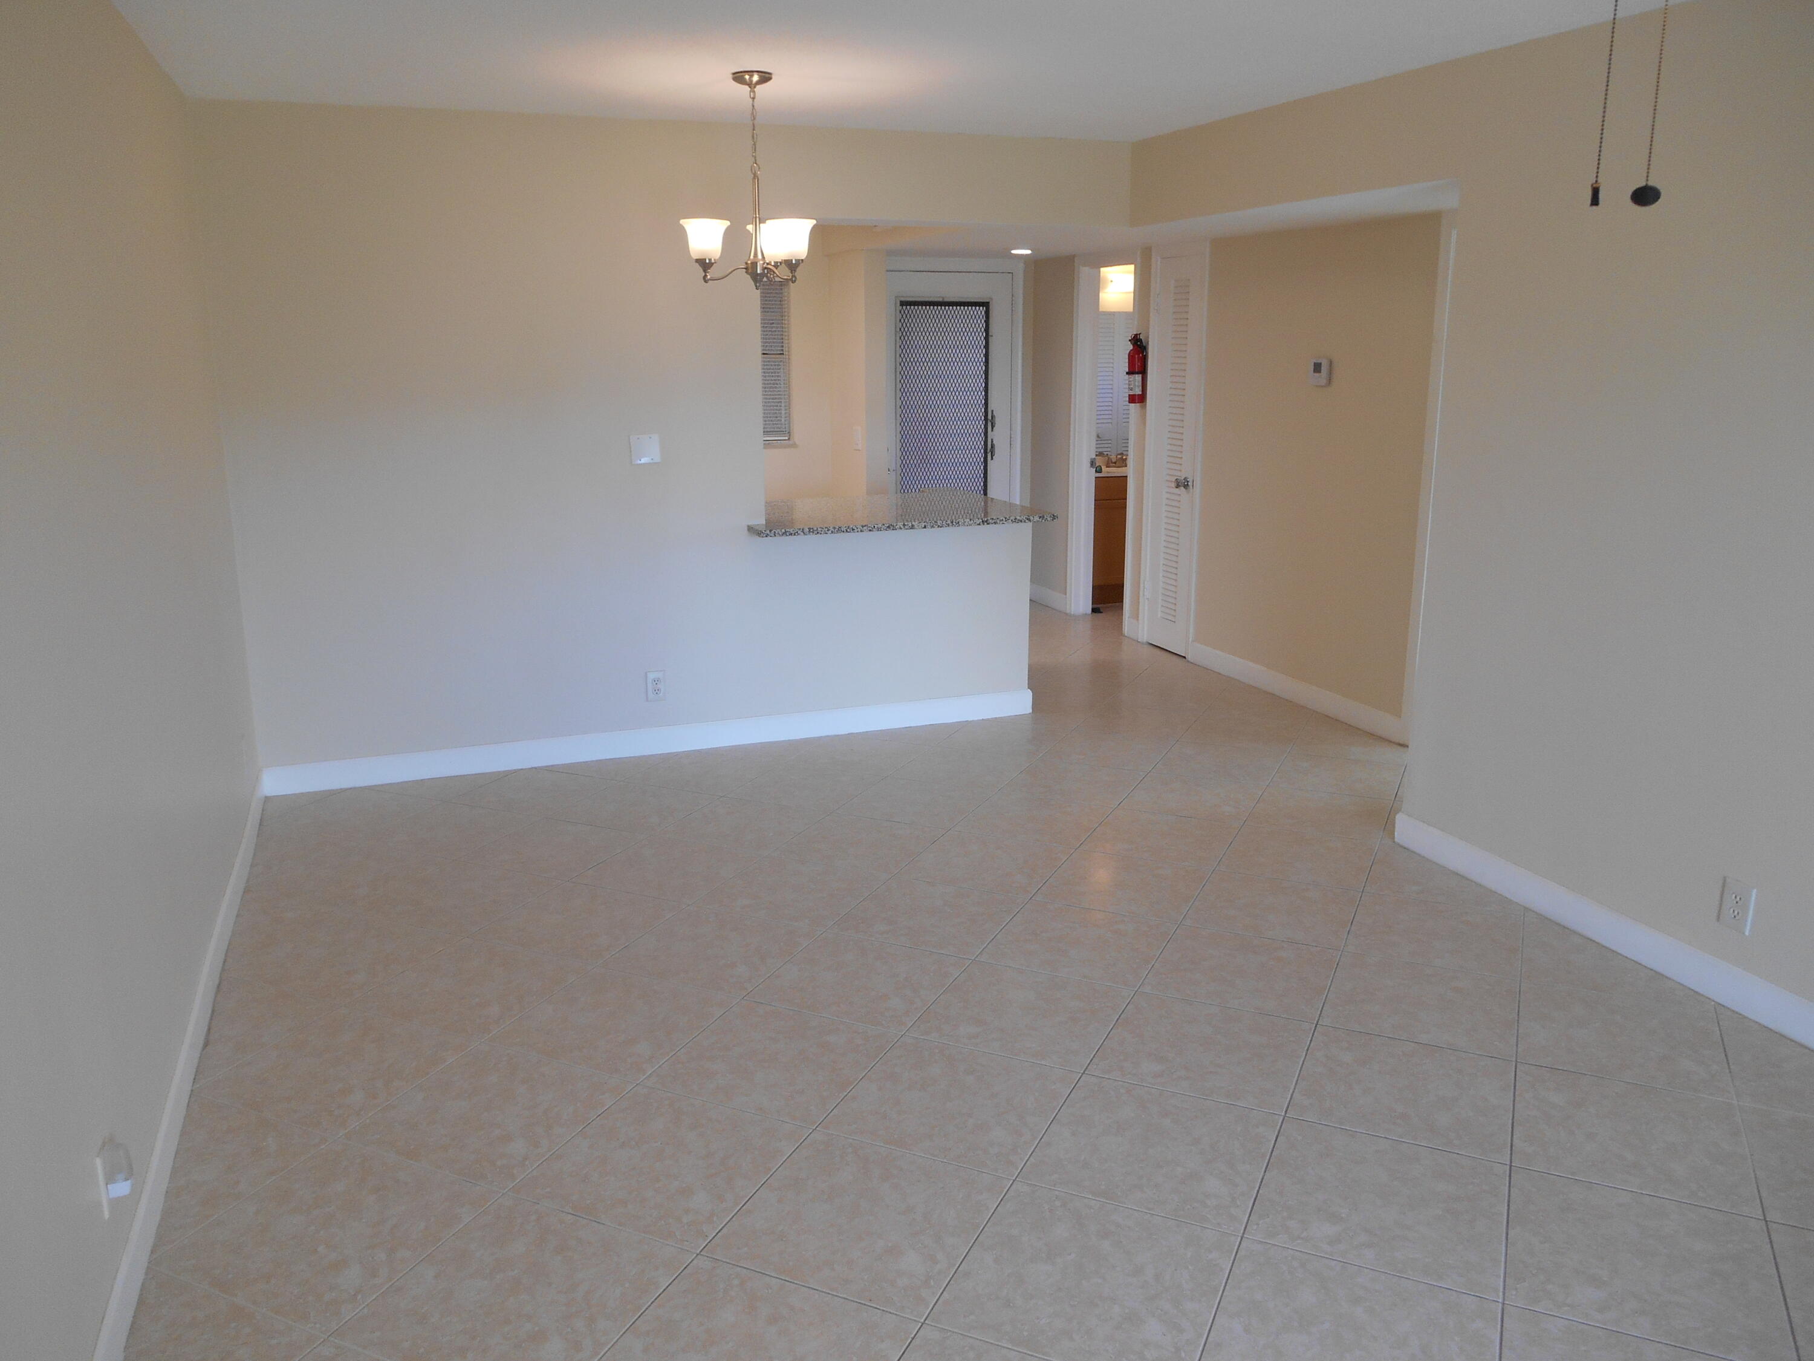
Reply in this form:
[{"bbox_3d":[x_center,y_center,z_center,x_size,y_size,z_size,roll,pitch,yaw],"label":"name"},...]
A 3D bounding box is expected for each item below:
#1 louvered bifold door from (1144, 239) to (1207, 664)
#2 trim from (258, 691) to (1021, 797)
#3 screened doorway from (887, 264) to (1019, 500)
[{"bbox_3d":[1.401,-1.163,7.142,0.045,2.050,0.440,-6,15,-20],"label":"louvered bifold door"},{"bbox_3d":[-0.919,0.237,5.602,3.146,0.110,0.018,-6,15,-20],"label":"trim"},{"bbox_3d":[0.287,-1.471,8.395,0.876,2.060,0.080,-6,15,-20],"label":"screened doorway"}]

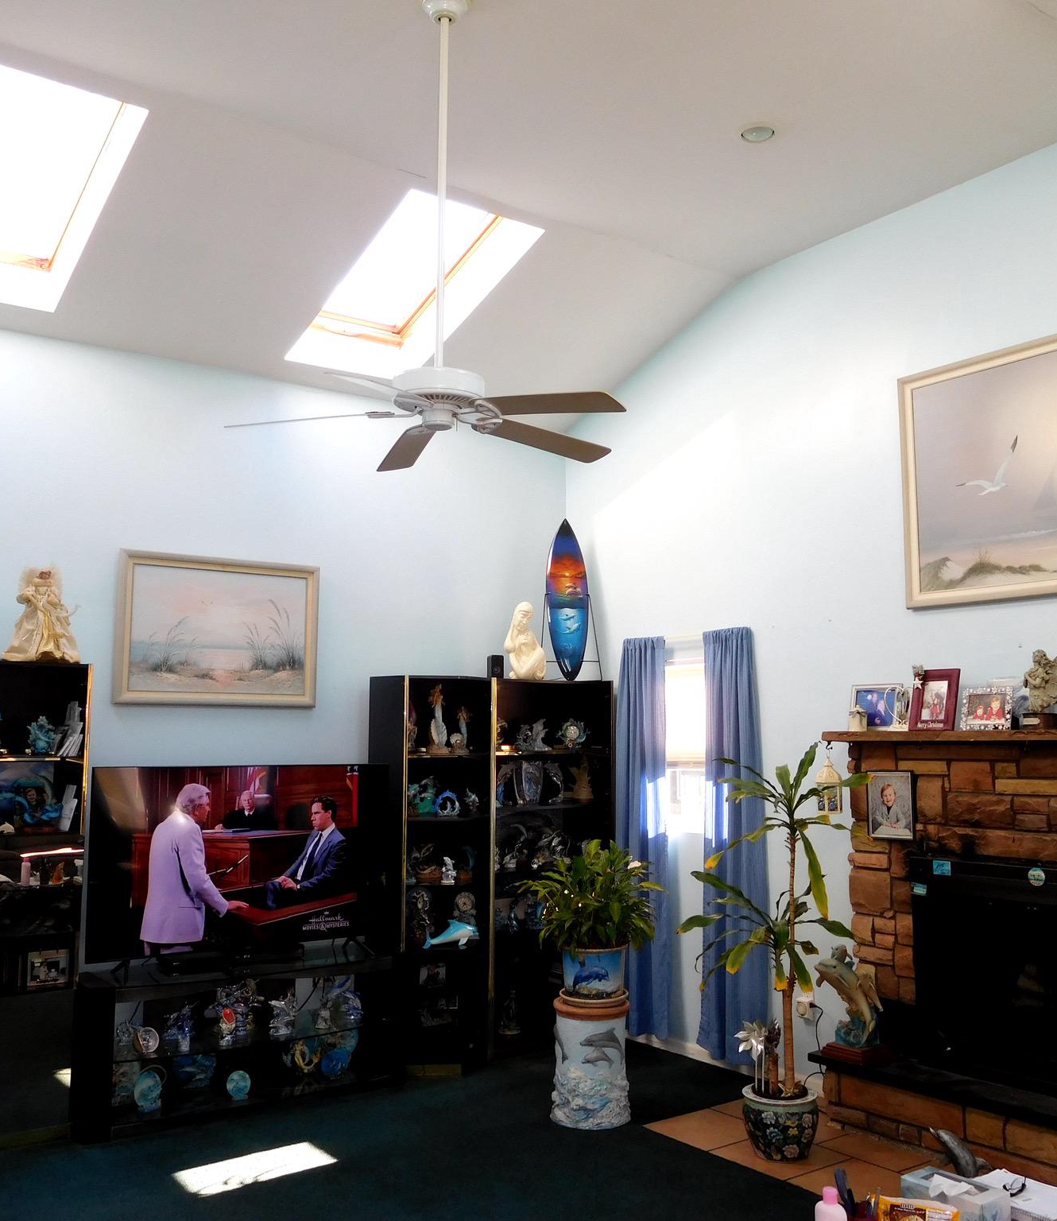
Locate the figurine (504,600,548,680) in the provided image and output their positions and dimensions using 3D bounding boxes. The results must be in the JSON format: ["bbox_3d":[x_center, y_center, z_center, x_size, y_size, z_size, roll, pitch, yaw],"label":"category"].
[{"bbox_3d":[-0.013,0.178,6.504,0.240,0.425,0.220,2,-6,-18],"label":"figurine"}]

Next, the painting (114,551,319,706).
[{"bbox_3d":[-1.468,0.105,5.657,1.013,0.704,0.038,5,-8,-38],"label":"painting"}]

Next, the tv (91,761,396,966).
[{"bbox_3d":[-1.290,1.151,5.480,1.455,0.840,0.080,4,-8,-36],"label":"tv"}]

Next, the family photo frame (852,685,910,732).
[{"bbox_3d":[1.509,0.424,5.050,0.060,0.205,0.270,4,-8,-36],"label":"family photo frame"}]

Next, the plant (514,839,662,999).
[{"bbox_3d":[0.246,1.312,5.105,0.616,0.632,0.562,-1,-6,3],"label":"plant"}]

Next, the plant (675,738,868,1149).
[{"bbox_3d":[0.961,1.338,4.714,0.713,1.577,0.626,-1,-6,11],"label":"plant"}]

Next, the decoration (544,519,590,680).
[{"bbox_3d":[0.211,-0.061,6.460,0.232,0.864,0.130,0,-6,2],"label":"decoration"}]

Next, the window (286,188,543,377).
[{"bbox_3d":[-0.568,-1.546,5.632,0.729,0.130,1.172,5,-32,-38],"label":"window"}]

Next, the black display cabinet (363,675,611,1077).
[{"bbox_3d":[-0.185,1.351,6.323,1.290,1.952,0.430,4,-8,-36],"label":"black display cabinet"}]

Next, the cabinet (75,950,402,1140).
[{"bbox_3d":[-1.289,1.913,5.276,1.415,0.583,0.454,3,-7,-31],"label":"cabinet"}]

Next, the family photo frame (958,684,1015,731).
[{"bbox_3d":[1.847,0.399,4.731,0.205,0.167,0.054,-6,-8,42],"label":"family photo frame"}]

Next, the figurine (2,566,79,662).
[{"bbox_3d":[-2.140,0.032,5.178,0.330,0.420,0.250,4,-7,-32],"label":"figurine"}]

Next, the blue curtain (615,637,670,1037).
[{"bbox_3d":[0.626,1.194,6.318,0.081,2.079,0.335,5,-8,-38],"label":"blue curtain"}]

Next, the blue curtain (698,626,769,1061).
[{"bbox_3d":[0.990,1.109,5.769,0.100,2.040,0.390,4,-8,-36],"label":"blue curtain"}]

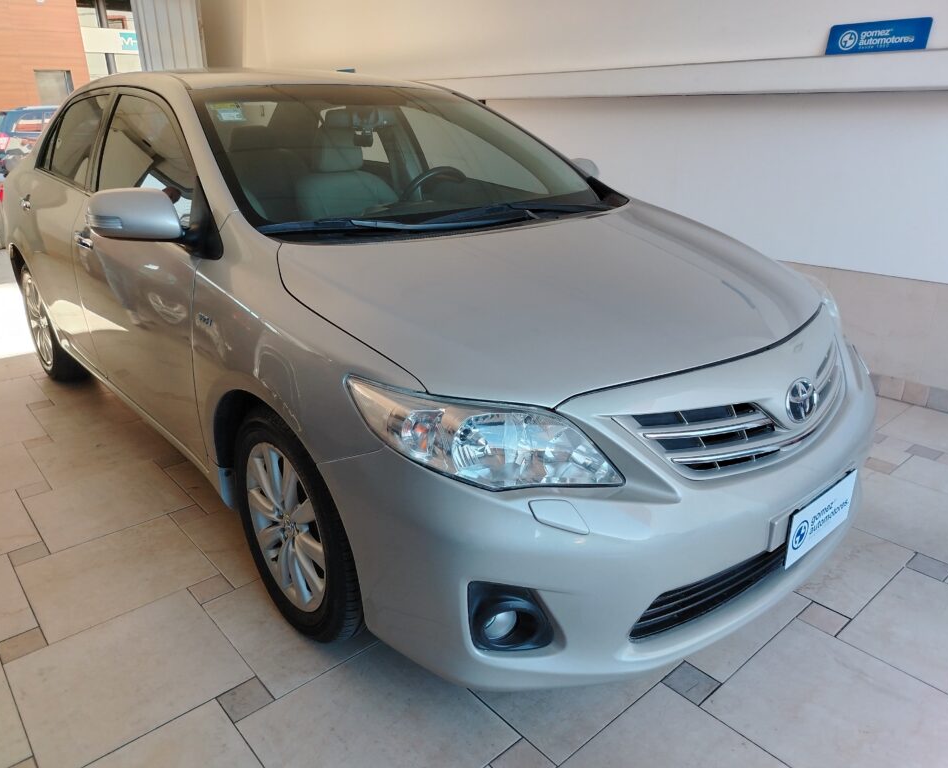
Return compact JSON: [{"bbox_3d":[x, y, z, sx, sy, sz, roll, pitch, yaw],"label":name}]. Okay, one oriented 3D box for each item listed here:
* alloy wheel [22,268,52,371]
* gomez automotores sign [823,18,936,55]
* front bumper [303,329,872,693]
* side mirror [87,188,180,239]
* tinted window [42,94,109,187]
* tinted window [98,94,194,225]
[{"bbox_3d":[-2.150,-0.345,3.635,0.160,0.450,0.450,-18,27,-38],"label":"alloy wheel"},{"bbox_3d":[1.683,-1.443,2.968,0.015,0.130,0.405,-10,22,-41],"label":"gomez automotores sign"},{"bbox_3d":[0.560,0.165,1.827,1.760,0.580,0.680,-18,27,-38],"label":"front bumper"},{"bbox_3d":[-0.902,-0.449,1.894,0.240,0.155,0.130,-18,27,-38],"label":"side mirror"},{"bbox_3d":[-1.637,-0.994,2.884,0.060,0.356,0.810,13,6,-45],"label":"tinted window"},{"bbox_3d":[-1.008,-0.728,2.203,0.060,0.376,0.980,12,7,-45],"label":"tinted window"}]

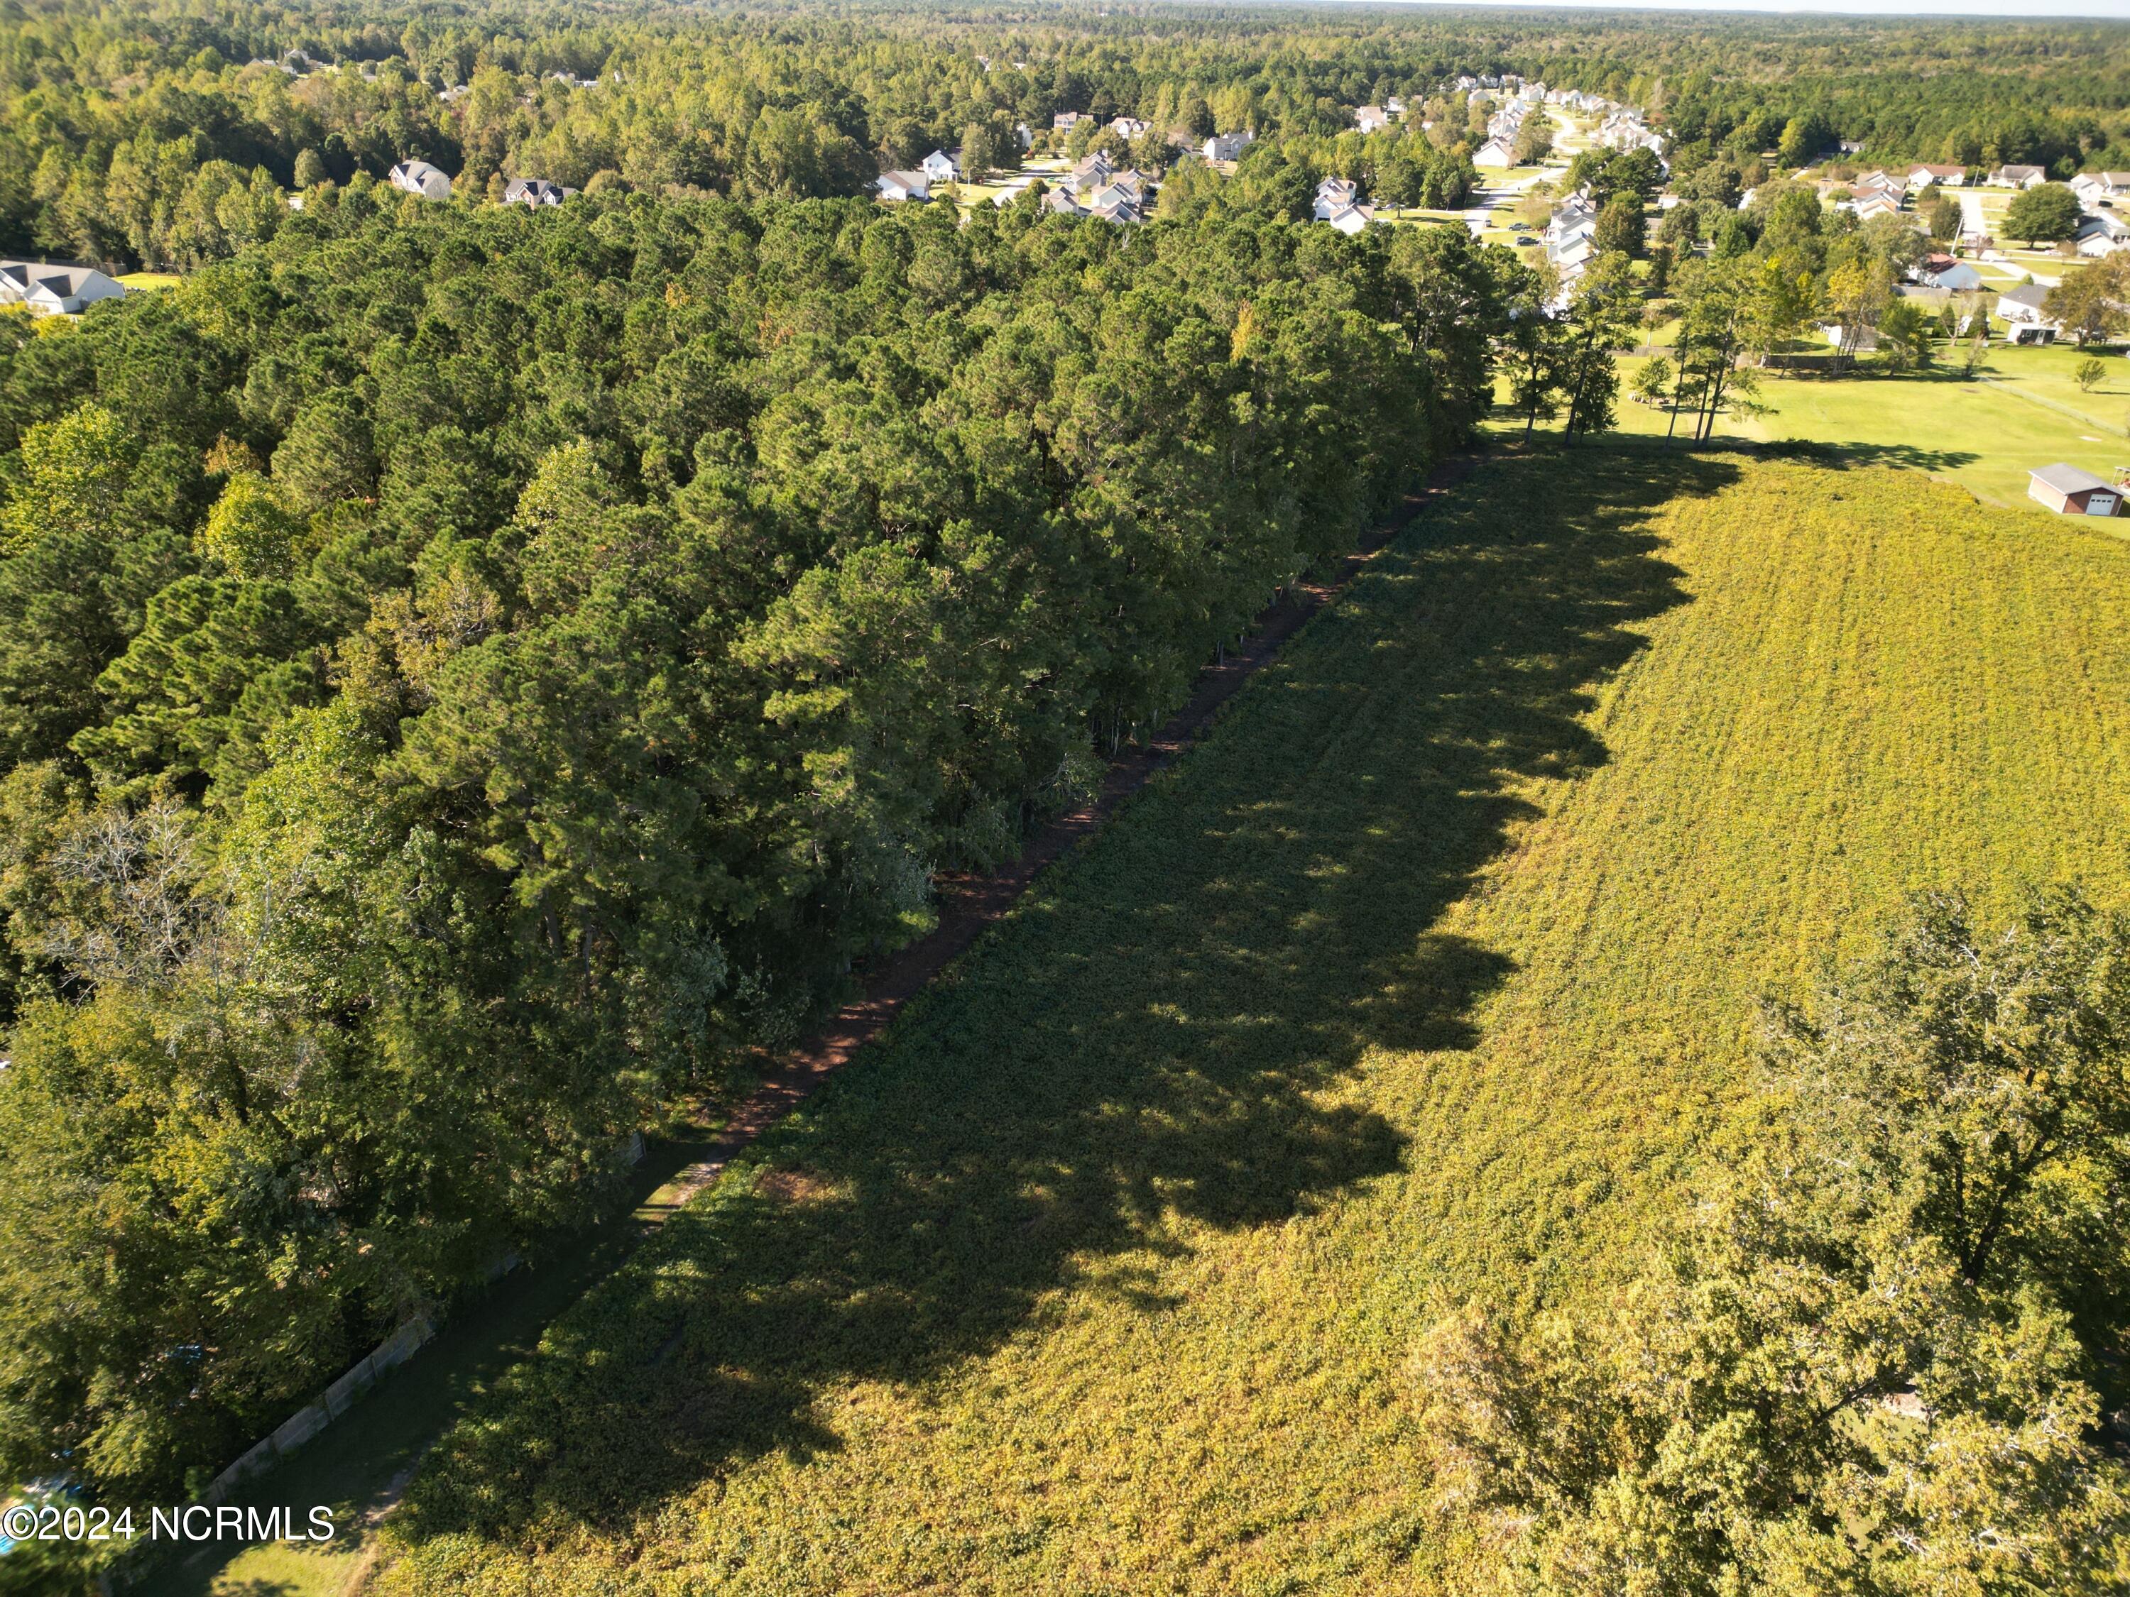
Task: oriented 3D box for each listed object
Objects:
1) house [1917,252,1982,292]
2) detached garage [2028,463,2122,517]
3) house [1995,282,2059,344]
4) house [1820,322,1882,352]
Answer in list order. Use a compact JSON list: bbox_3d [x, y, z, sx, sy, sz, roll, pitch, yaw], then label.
[{"bbox_3d":[174.228,-103.849,289.968,8.406,5.165,13.166,3,29,4],"label":"house"},{"bbox_3d":[110.360,-33.795,161.320,6.077,3.443,7.798,3,29,4],"label":"detached garage"},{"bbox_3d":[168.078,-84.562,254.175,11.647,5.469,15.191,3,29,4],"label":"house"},{"bbox_3d":[126.563,-74.983,236.769,7.089,3.849,8.102,3,29,4],"label":"house"}]

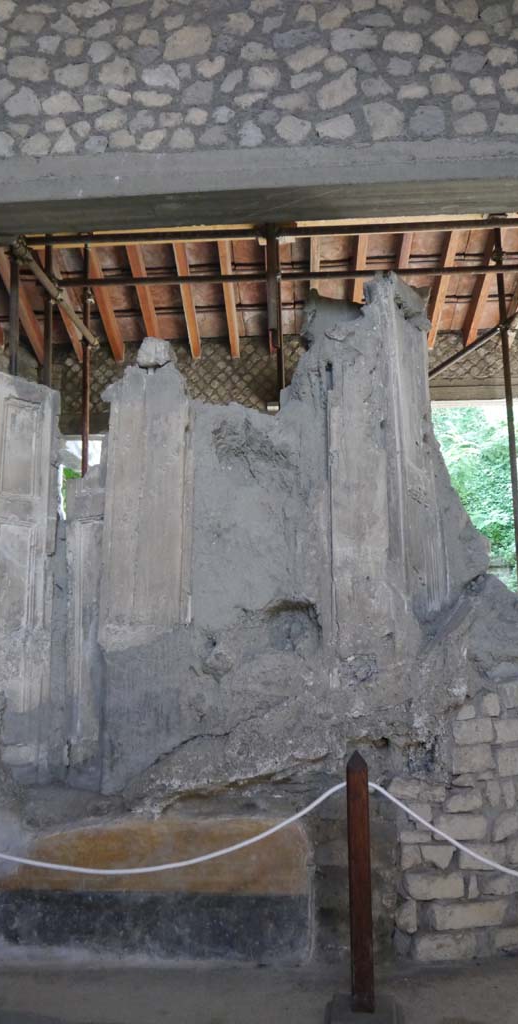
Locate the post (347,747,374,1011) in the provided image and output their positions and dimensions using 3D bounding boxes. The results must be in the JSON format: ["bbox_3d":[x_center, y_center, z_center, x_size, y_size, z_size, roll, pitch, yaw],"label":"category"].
[{"bbox_3d":[0.405,1.461,3.555,0.083,0.985,0.083,-1,-8,4],"label":"post"}]

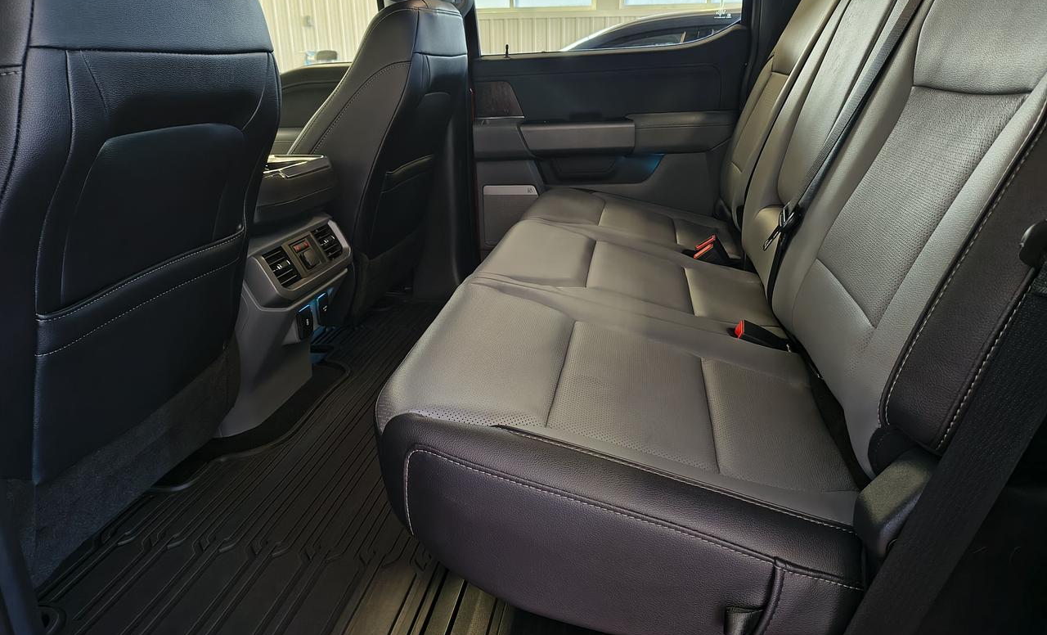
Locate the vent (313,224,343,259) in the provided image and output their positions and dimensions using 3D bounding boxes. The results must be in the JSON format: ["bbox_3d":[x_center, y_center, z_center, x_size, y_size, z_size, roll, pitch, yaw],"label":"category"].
[{"bbox_3d":[-0.460,-0.171,1.683,0.026,0.074,0.068,-25,14,17],"label":"vent"}]

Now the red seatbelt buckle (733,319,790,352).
[{"bbox_3d":[0.403,0.035,1.222,0.098,0.025,0.042,27,28,-1],"label":"red seatbelt buckle"}]

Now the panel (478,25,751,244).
[{"bbox_3d":[0.239,-0.512,2.164,0.807,0.665,0.120,2,20,8],"label":"panel"}]

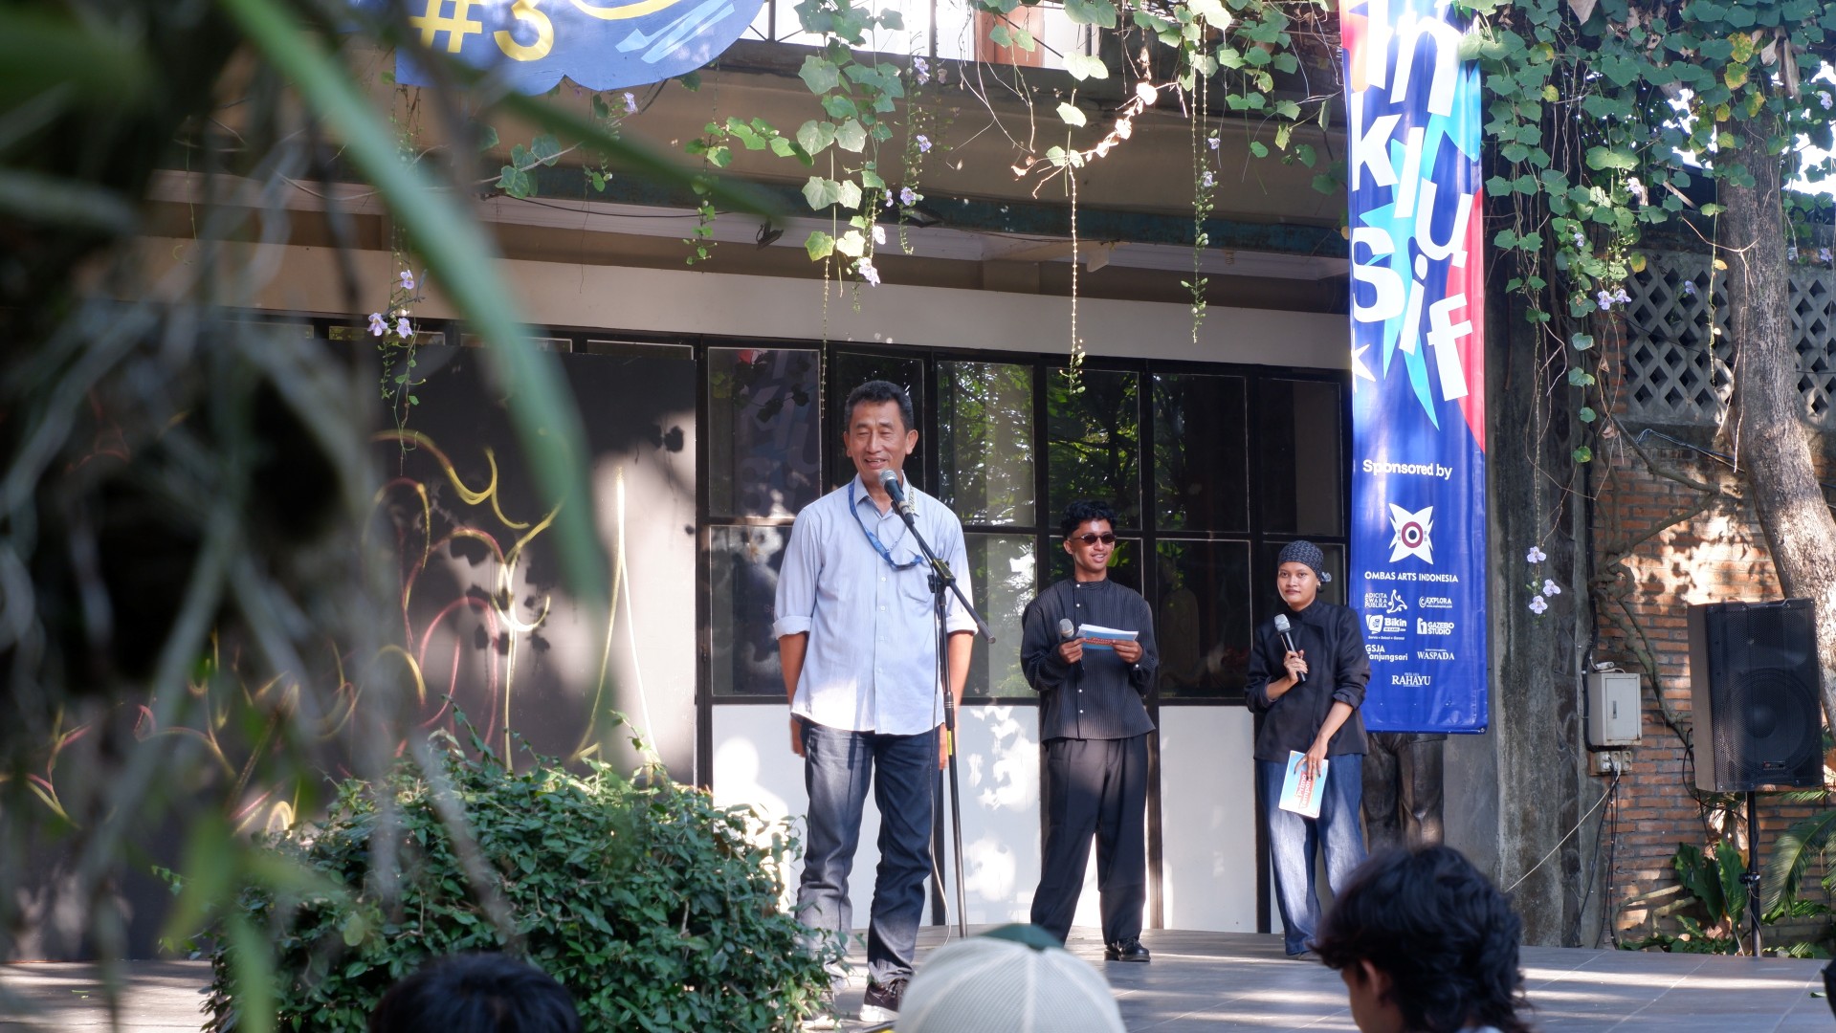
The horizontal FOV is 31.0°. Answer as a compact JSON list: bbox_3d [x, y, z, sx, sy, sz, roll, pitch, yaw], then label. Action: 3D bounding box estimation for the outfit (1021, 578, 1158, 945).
[{"bbox_3d":[0.638,0.926,12.570,0.500,1.390,0.340,0,-5,-5],"label":"outfit"}]

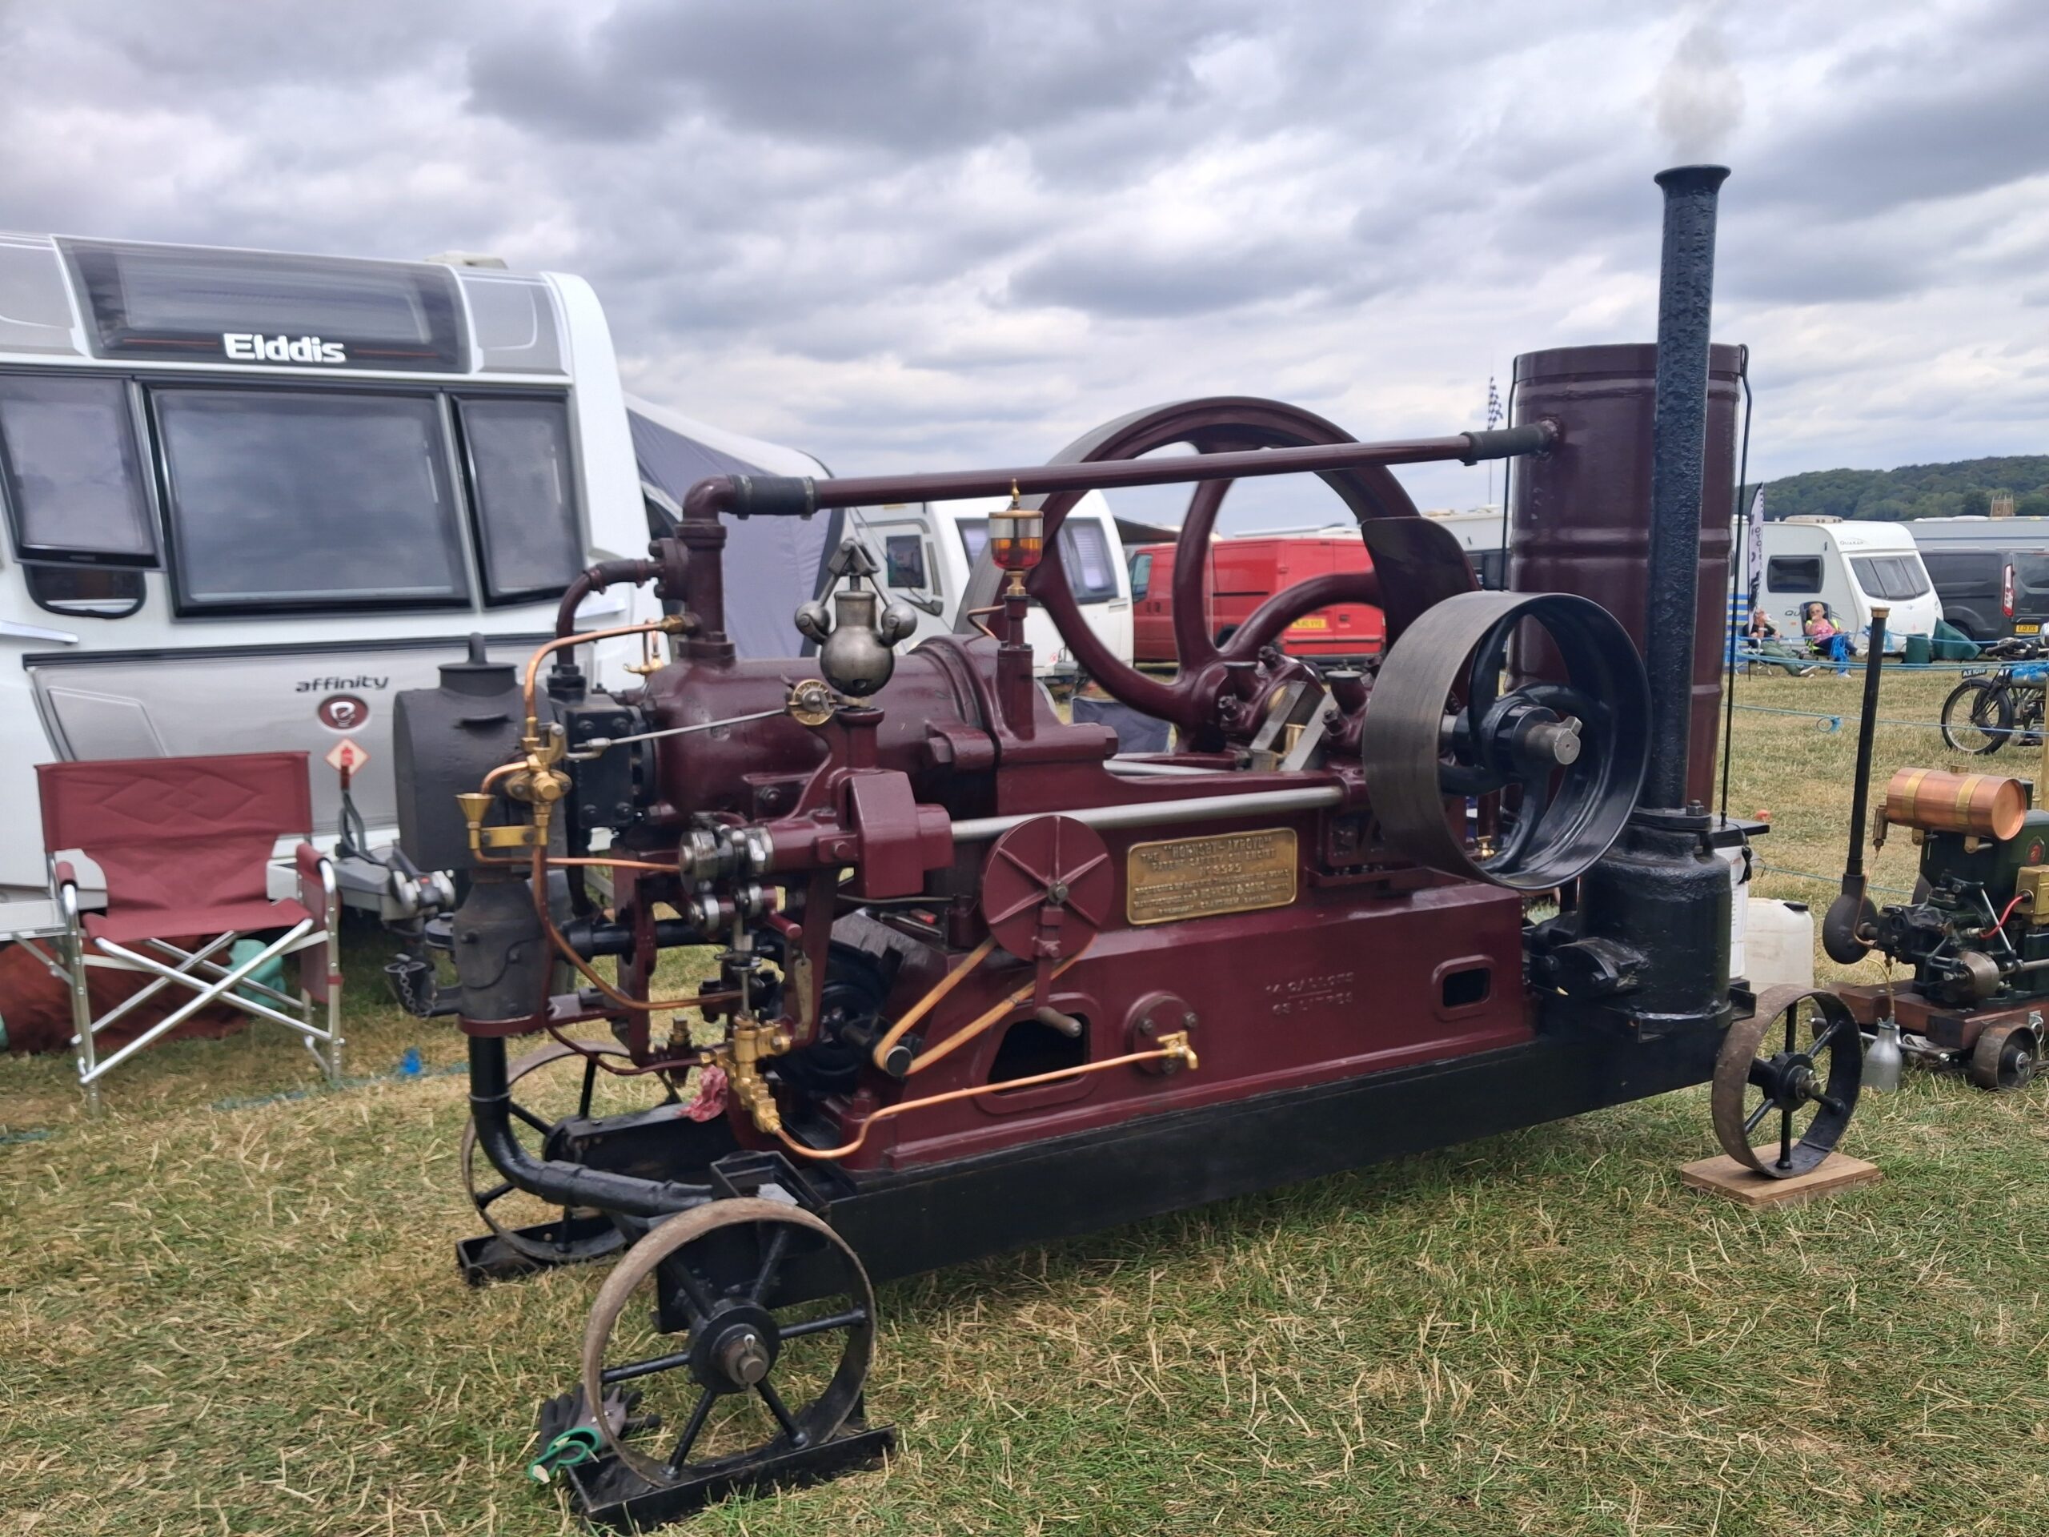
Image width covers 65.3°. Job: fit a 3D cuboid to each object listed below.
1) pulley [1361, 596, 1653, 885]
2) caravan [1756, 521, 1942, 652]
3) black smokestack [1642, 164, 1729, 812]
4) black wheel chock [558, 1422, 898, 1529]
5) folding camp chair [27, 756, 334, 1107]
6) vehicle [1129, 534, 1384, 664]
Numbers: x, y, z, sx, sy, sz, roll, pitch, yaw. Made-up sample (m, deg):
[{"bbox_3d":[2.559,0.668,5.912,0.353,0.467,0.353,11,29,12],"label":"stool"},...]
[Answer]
[{"bbox_3d":[1.006,-0.066,3.346,0.600,0.600,0.220,-4,8,-28],"label":"pulley"},{"bbox_3d":[14.250,-3.492,30.646,2.200,2.580,5.600,-4,7,-25],"label":"caravan"},{"bbox_3d":[1.553,-0.647,3.782,0.175,1.510,0.175,-4,8,-28],"label":"black smokestack"},{"bbox_3d":[-0.459,1.106,2.543,0.490,0.070,0.140,-5,8,-29],"label":"black wheel chock"},{"bbox_3d":[-2.360,0.438,4.577,0.680,0.880,0.500,-4,7,-25],"label":"folding camp chair"},{"bbox_3d":[3.118,-2.290,23.743,1.970,2.040,4.950,-4,8,-27],"label":"vehicle"}]

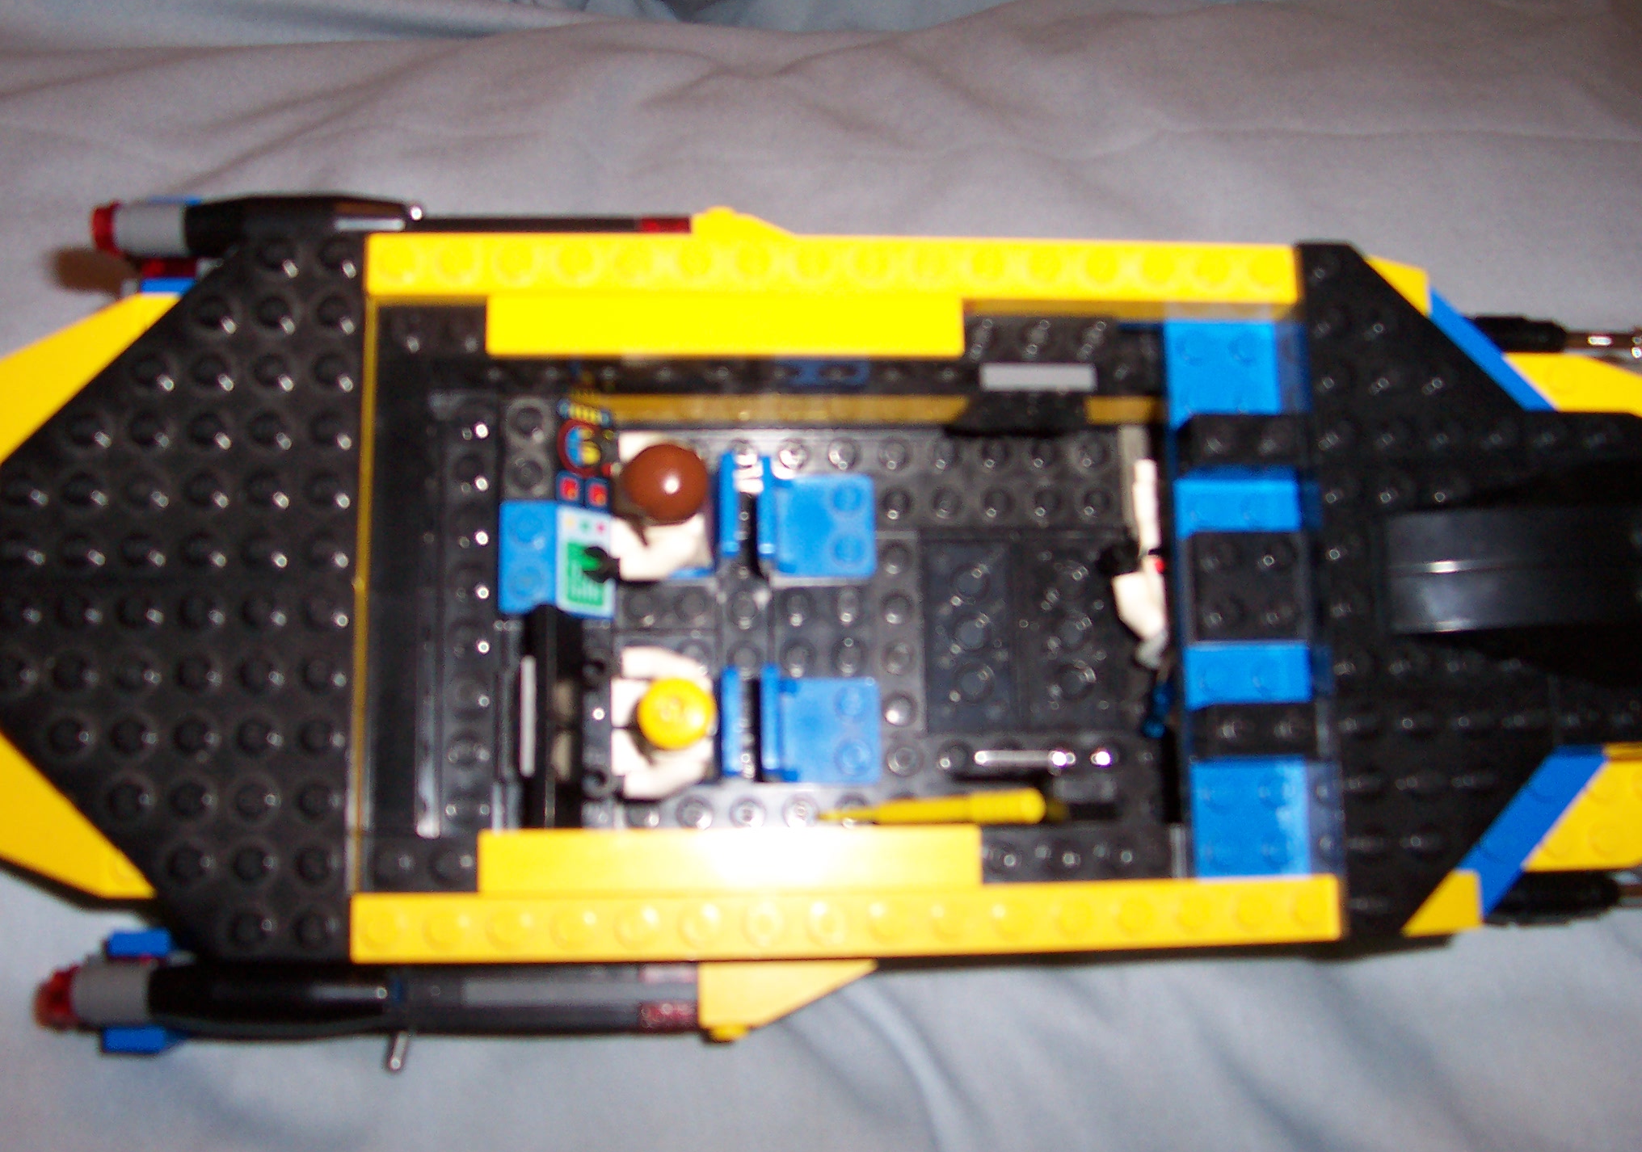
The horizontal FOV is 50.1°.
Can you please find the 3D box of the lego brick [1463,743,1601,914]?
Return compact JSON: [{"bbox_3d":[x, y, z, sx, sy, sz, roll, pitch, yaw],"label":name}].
[{"bbox_3d":[0.098,0.036,0.246,0.028,0.005,0.027,0,80,-5],"label":"lego brick"}]

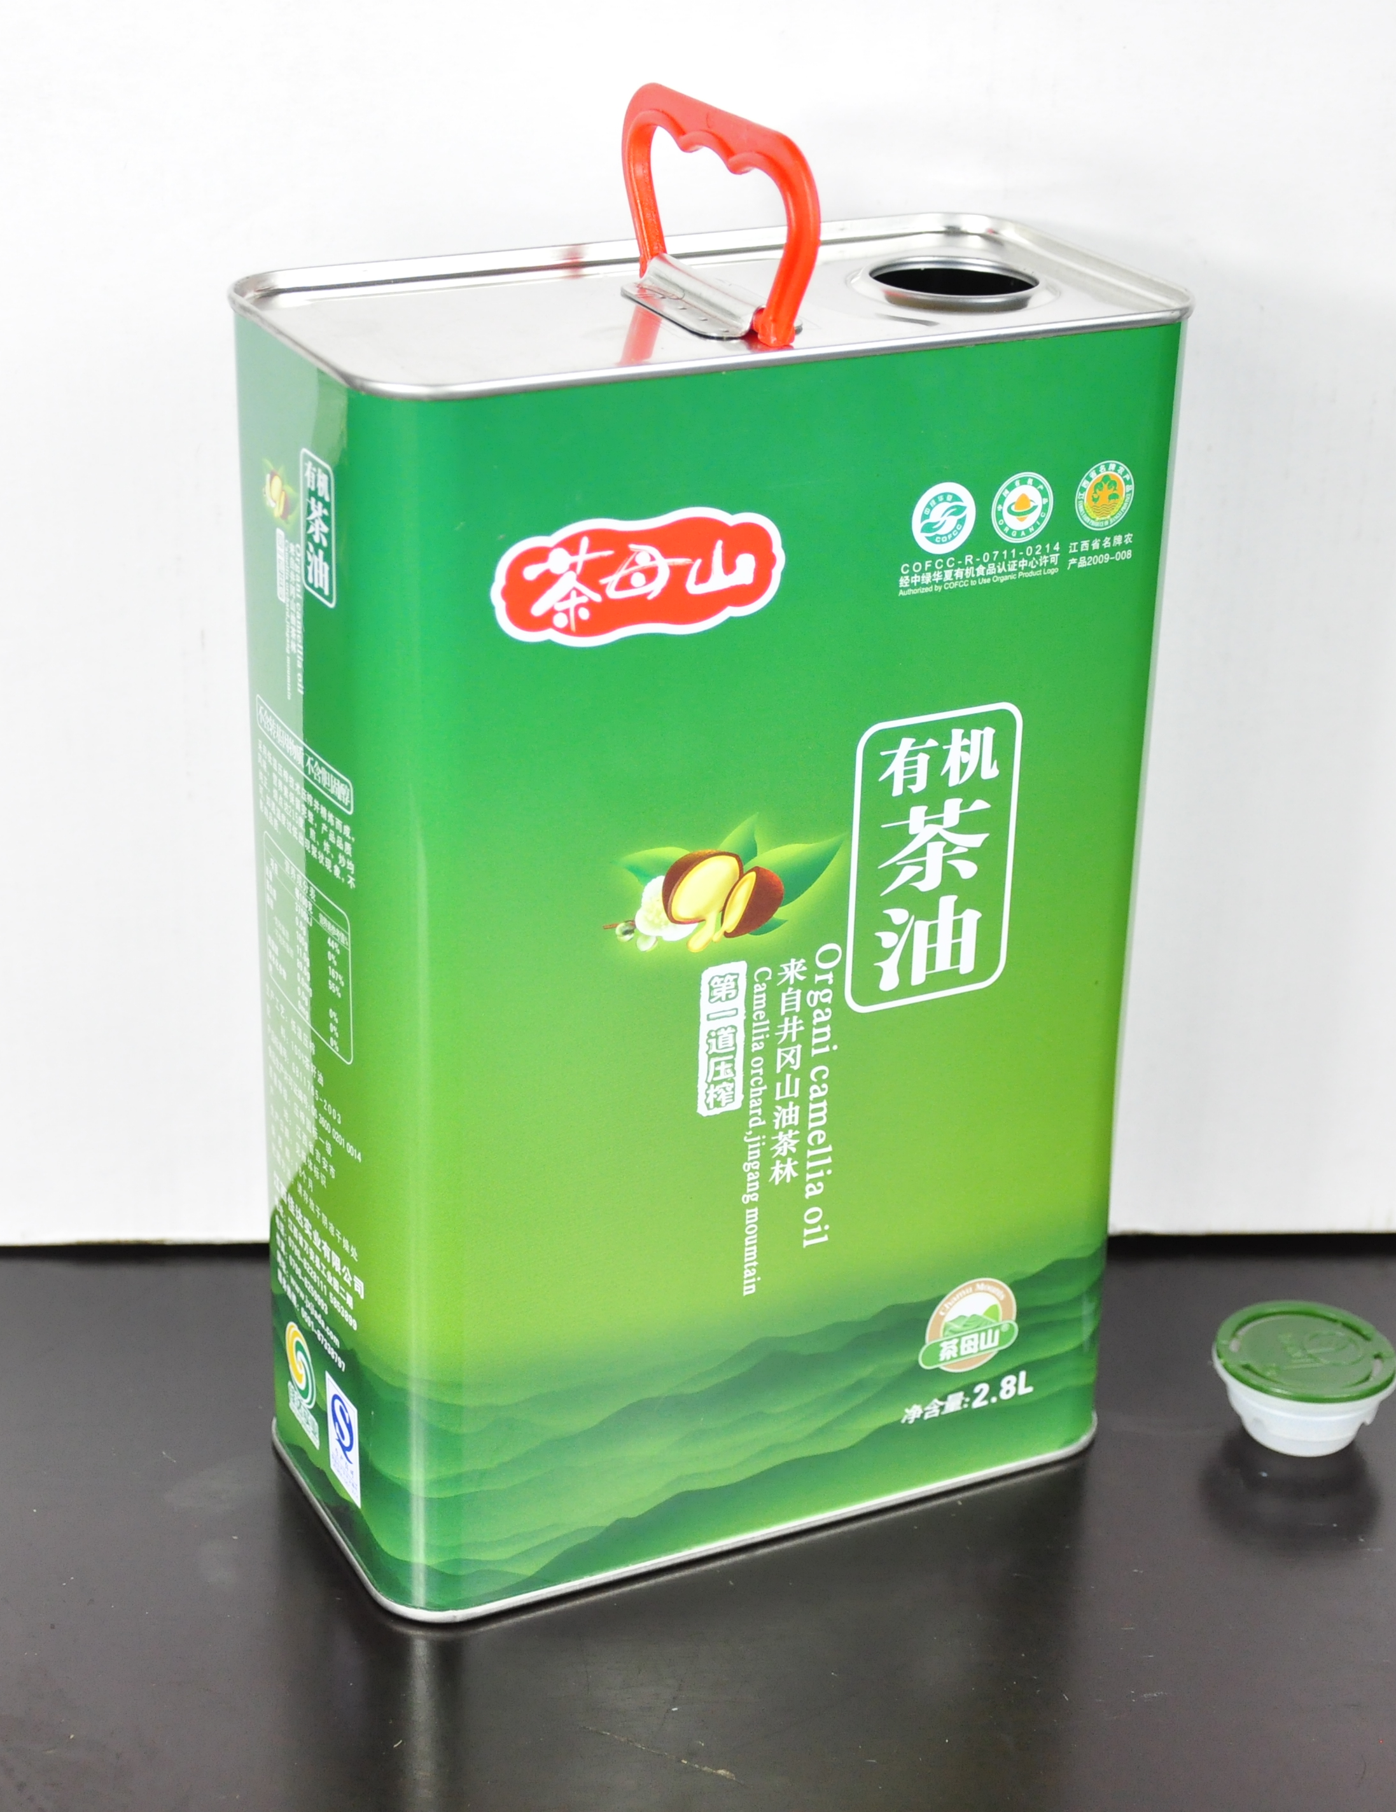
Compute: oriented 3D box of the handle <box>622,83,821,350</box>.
[{"bbox_3d":[0.003,-0.123,0.568,0.009,0.036,0.069,-11,27,-25],"label":"handle"}]

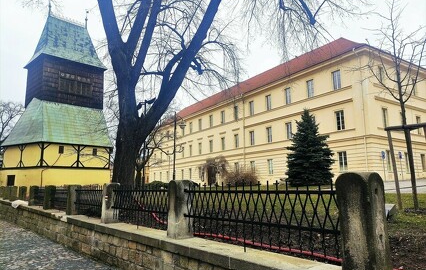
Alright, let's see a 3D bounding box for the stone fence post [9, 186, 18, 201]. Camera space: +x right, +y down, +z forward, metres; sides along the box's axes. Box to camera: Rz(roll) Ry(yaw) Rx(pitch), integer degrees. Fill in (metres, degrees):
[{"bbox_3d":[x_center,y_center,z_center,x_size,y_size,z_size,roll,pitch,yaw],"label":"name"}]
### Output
[{"bbox_3d":[-12.381,3.690,19.259,0.327,0.920,0.310,8,-13,-40],"label":"stone fence post"}]

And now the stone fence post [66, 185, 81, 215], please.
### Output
[{"bbox_3d":[-4.441,2.078,9.893,0.327,0.920,0.310,8,-12,-39],"label":"stone fence post"}]

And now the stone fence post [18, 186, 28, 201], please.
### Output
[{"bbox_3d":[-10.375,3.297,16.933,0.327,0.920,0.310,8,-13,-40],"label":"stone fence post"}]

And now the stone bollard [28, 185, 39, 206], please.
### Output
[{"bbox_3d":[-8.384,2.897,14.597,0.327,0.920,0.310,8,-13,-39],"label":"stone bollard"}]

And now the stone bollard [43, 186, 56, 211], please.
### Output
[{"bbox_3d":[-6.405,2.491,12.250,0.327,0.920,0.310,8,-12,-39],"label":"stone bollard"}]

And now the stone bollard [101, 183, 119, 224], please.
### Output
[{"bbox_3d":[-2.490,1.659,7.526,0.327,0.920,0.310,8,-12,-38],"label":"stone bollard"}]

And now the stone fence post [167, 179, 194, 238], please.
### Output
[{"bbox_3d":[-0.553,1.233,5.149,0.327,0.920,0.310,8,-12,-38],"label":"stone fence post"}]

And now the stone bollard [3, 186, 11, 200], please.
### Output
[{"bbox_3d":[-14.399,4.077,21.574,0.327,0.920,0.310,8,-13,-40],"label":"stone bollard"}]

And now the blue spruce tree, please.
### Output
[{"bbox_3d":[6.700,0.873,21.152,3.200,5.402,3.200,0,-10,0],"label":"blue spruce tree"}]

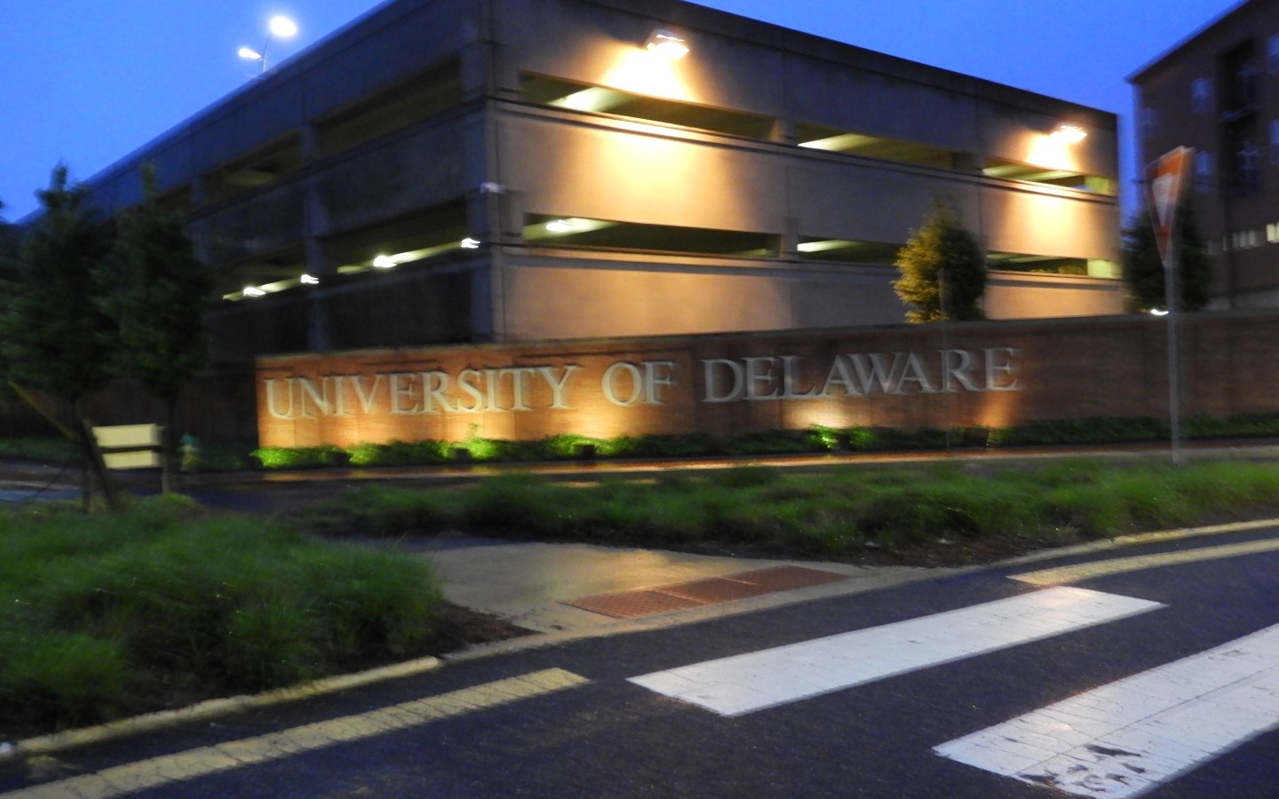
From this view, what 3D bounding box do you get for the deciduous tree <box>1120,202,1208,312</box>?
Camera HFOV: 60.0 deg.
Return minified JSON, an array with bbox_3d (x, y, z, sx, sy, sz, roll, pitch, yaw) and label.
[{"bbox_3d":[12.680,-2.218,26.541,2.126,4.908,2.126,-2,1,0],"label":"deciduous tree"}]

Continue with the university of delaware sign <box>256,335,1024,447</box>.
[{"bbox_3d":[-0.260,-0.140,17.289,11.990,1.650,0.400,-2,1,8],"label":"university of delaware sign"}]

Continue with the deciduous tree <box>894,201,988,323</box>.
[{"bbox_3d":[6.749,-1.960,24.541,2.076,4.897,2.076,-2,1,0],"label":"deciduous tree"}]

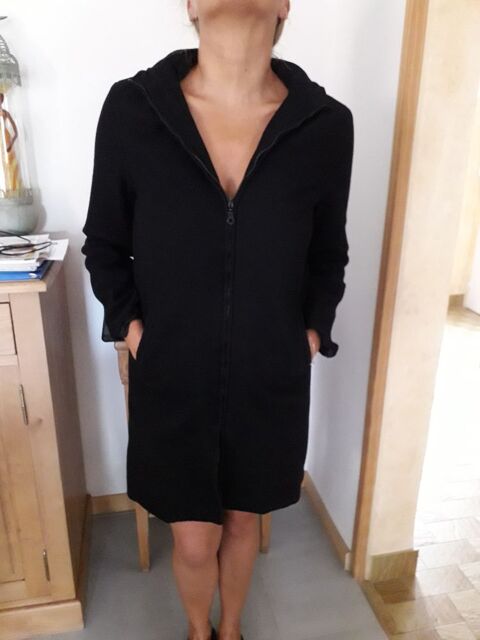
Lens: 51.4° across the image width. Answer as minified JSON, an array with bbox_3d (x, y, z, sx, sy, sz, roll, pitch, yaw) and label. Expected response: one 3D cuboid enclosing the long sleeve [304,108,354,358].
[{"bbox_3d":[0.172,-0.166,0.959,0.115,0.465,0.180,-1,18,-6],"label":"long sleeve"}]

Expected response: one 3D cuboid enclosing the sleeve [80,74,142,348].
[{"bbox_3d":[-0.239,-0.199,0.934,0.125,0.470,0.180,-1,18,-6],"label":"sleeve"}]

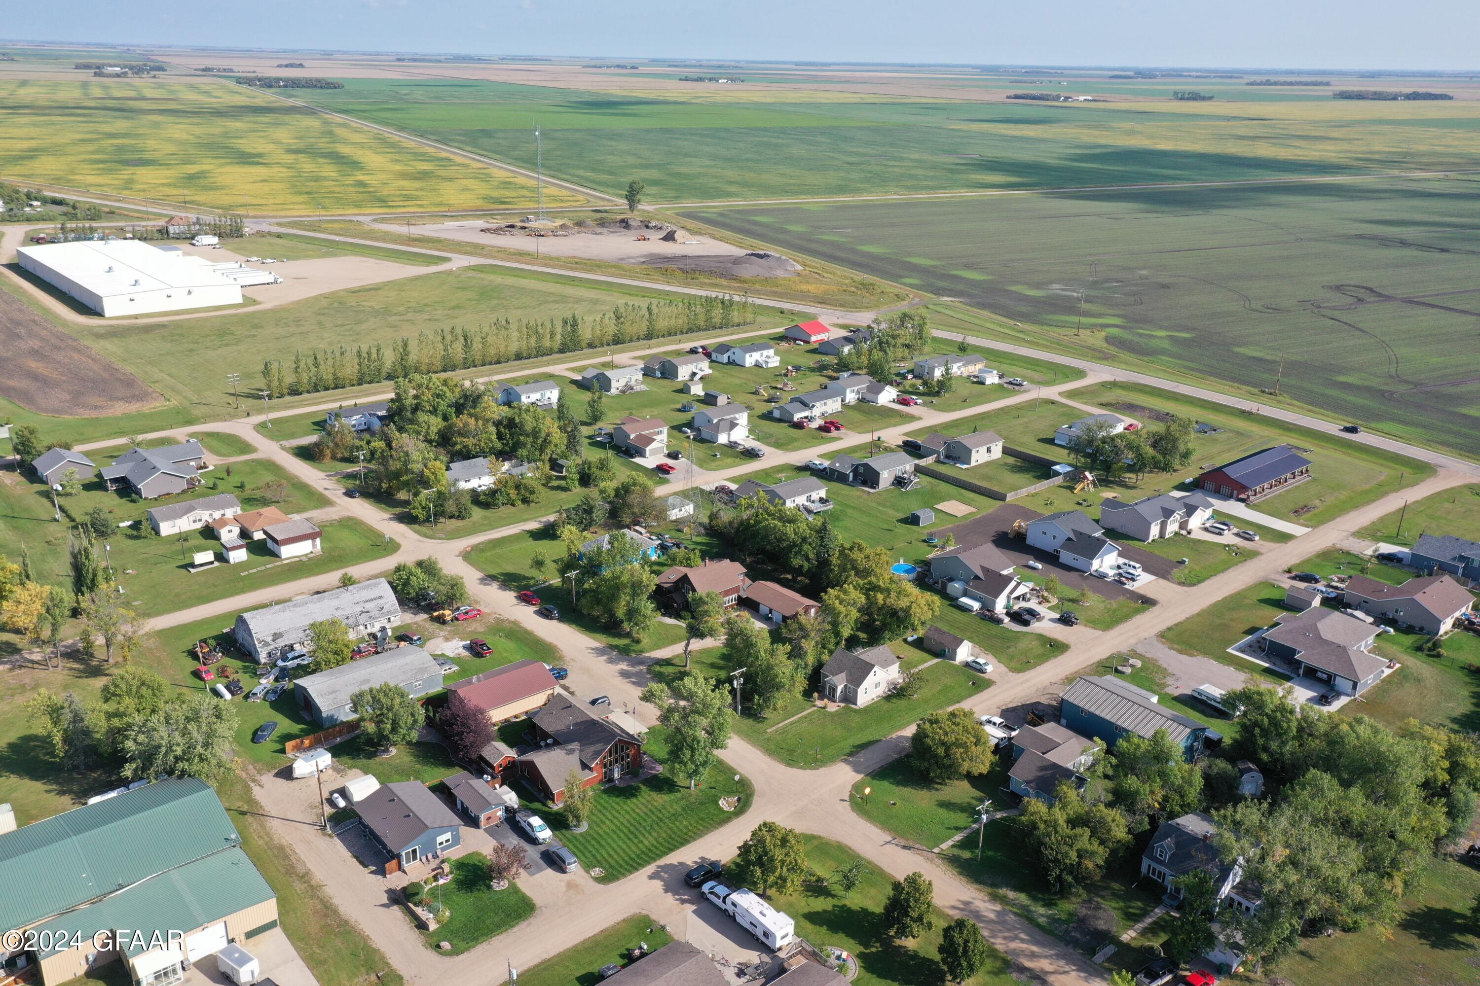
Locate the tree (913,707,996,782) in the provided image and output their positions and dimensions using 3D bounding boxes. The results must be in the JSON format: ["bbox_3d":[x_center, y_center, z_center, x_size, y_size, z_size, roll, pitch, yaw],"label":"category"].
[{"bbox_3d":[29.869,35.628,160.651,11.440,10.000,11.440,1,21,0],"label":"tree"}]

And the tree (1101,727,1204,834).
[{"bbox_3d":[56.164,39.327,157.546,13.410,13.950,13.410,1,21,0],"label":"tree"}]

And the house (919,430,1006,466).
[{"bbox_3d":[56.218,-12.428,293.670,15.600,5.900,14.700,-17,27,-39],"label":"house"}]

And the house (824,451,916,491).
[{"bbox_3d":[32.610,-6.490,286.270,17.200,5.400,14.600,-15,26,-37],"label":"house"}]

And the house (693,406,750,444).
[{"bbox_3d":[-3.750,-19.974,319.837,14.200,6.200,14.500,-15,26,-37],"label":"house"}]

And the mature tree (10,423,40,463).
[{"bbox_3d":[-176.441,-12.237,284.877,5.960,10.170,5.960,1,21,0],"label":"mature tree"}]

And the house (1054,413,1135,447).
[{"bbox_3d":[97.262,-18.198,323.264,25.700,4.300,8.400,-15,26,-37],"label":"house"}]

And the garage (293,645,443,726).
[{"bbox_3d":[-60.382,30.462,187.631,19.970,4.500,12.050,-15,27,-37],"label":"garage"}]

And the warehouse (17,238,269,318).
[{"bbox_3d":[-274.656,-99.578,518.855,58.000,8.200,148.000,-16,27,-38],"label":"warehouse"}]

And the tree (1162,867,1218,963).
[{"bbox_3d":[49.831,47.299,127.805,5.580,12.400,5.580,1,21,0],"label":"tree"}]

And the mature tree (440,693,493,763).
[{"bbox_3d":[-38.446,33.233,162.096,7.260,10.800,7.260,1,21,0],"label":"mature tree"}]

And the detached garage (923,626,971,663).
[{"bbox_3d":[34.811,24.957,192.718,3.619,3.469,6.937,-17,27,-39],"label":"detached garage"}]

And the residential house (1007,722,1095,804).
[{"bbox_3d":[44.135,37.938,162.385,15.800,5.000,12.700,-16,27,-37],"label":"residential house"}]

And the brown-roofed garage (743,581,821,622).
[{"bbox_3d":[7.630,19.631,208.301,7.500,3.700,12.500,-15,26,-36],"label":"brown-roofed garage"}]

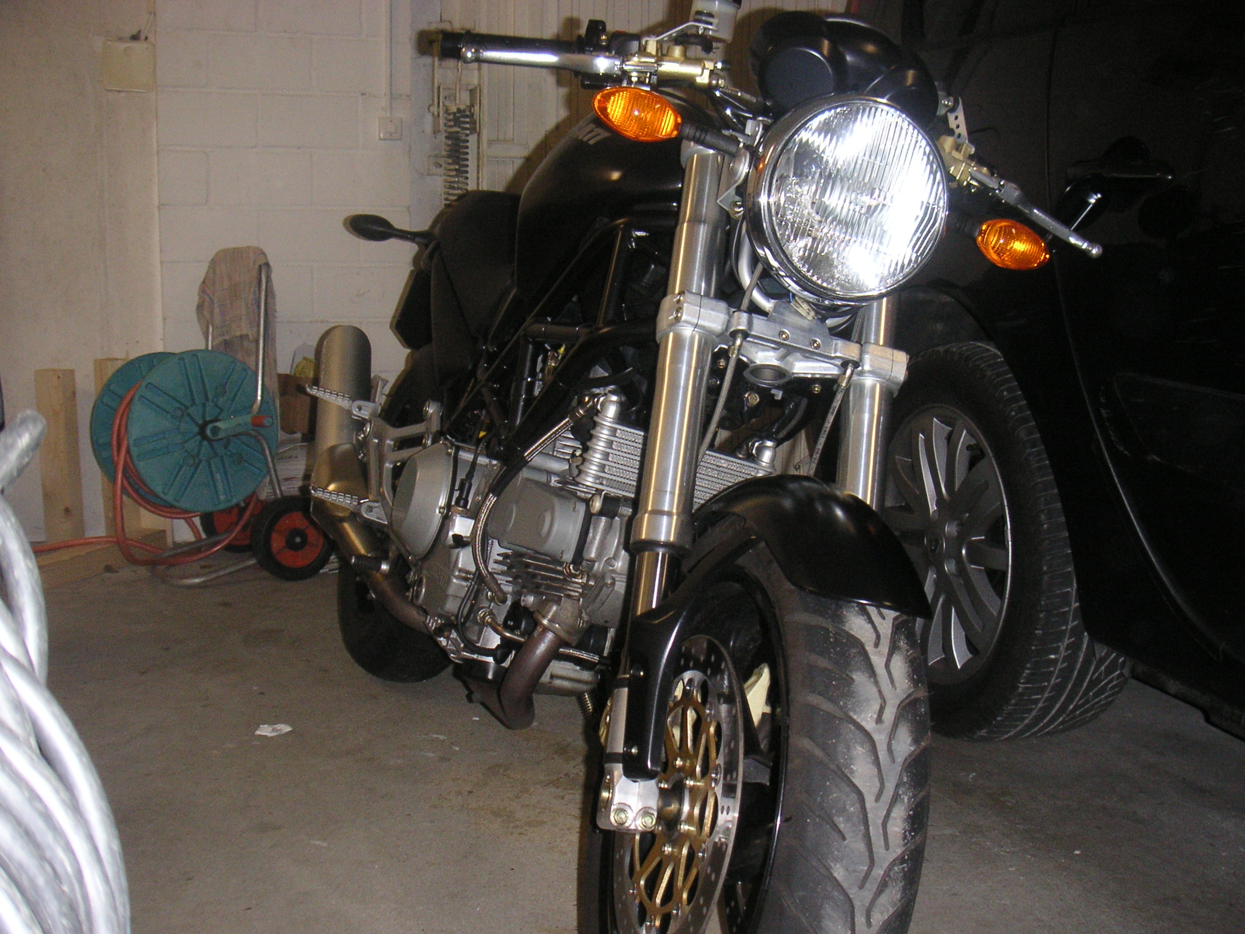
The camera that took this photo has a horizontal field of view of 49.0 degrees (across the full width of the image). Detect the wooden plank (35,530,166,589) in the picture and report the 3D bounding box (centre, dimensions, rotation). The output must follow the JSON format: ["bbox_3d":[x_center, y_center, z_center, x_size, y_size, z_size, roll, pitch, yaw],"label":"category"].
[{"bbox_3d":[-1.339,0.222,3.412,0.100,0.060,0.430,4,10,21],"label":"wooden plank"}]

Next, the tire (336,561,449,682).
[{"bbox_3d":[-0.373,0.098,2.608,0.178,0.630,0.630,16,3,-21],"label":"tire"}]

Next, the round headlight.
[{"bbox_3d":[0.207,-0.261,1.358,0.192,0.192,0.140,14,4,-15],"label":"round headlight"}]

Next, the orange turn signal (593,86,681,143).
[{"bbox_3d":[0.015,-0.352,1.365,0.094,0.053,0.052,14,4,-15],"label":"orange turn signal"}]

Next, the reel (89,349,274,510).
[{"bbox_3d":[-1.055,-0.090,3.260,0.375,0.375,0.290,-7,12,-39],"label":"reel"}]

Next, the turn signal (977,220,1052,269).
[{"bbox_3d":[0.419,-0.239,1.465,0.092,0.052,0.052,14,4,-15],"label":"turn signal"}]

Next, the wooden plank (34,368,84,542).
[{"bbox_3d":[-1.494,-0.027,3.644,0.105,0.472,0.040,0,9,-6],"label":"wooden plank"}]

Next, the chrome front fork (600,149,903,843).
[{"bbox_3d":[0.143,0.021,1.391,0.272,0.720,0.120,14,-20,-15],"label":"chrome front fork"}]

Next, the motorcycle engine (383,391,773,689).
[{"bbox_3d":[-0.086,0.103,1.874,0.400,0.440,0.570,16,3,-21],"label":"motorcycle engine"}]

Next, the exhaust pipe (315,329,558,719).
[{"bbox_3d":[-0.326,0.029,2.173,0.230,0.450,1.120,16,3,-21],"label":"exhaust pipe"}]

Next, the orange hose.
[{"bbox_3d":[-1.130,0.012,3.310,0.560,0.450,0.390,0,9,-6],"label":"orange hose"}]

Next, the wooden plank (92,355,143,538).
[{"bbox_3d":[-1.338,-0.038,3.651,0.092,0.497,0.040,0,9,-6],"label":"wooden plank"}]

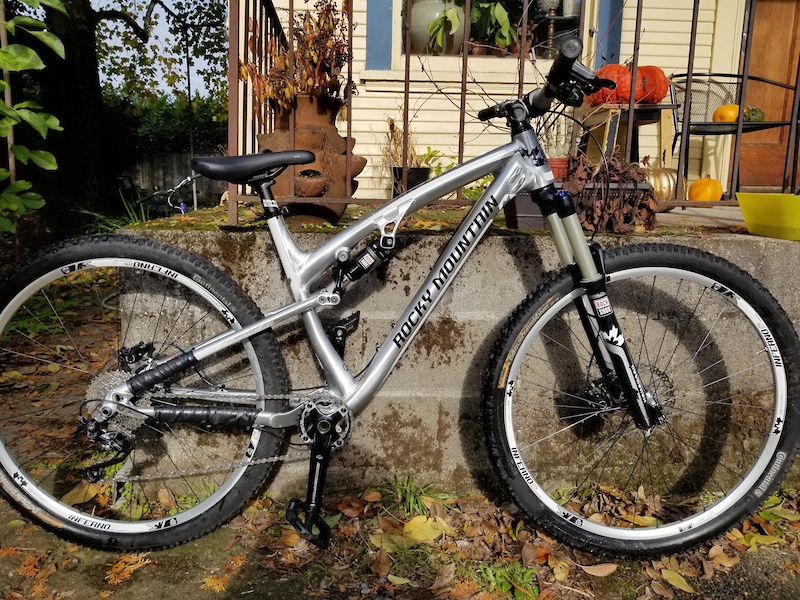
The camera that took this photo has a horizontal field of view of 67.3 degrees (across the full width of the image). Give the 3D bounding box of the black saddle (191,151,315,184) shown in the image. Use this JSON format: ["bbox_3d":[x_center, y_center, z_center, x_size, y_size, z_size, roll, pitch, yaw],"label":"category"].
[{"bbox_3d":[-0.318,-0.285,1.297,0.270,0.072,0.142,-1,8,-1],"label":"black saddle"}]

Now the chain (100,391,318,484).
[{"bbox_3d":[-0.406,0.304,1.328,0.534,0.217,0.030,1,8,-1],"label":"chain"}]

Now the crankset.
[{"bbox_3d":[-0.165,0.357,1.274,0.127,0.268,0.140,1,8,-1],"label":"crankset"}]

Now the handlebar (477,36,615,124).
[{"bbox_3d":[0.286,-0.427,1.308,0.150,0.110,0.750,1,9,-4],"label":"handlebar"}]

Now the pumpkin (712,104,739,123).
[{"bbox_3d":[1.785,-0.995,3.250,0.175,0.125,0.165,7,12,29],"label":"pumpkin"}]

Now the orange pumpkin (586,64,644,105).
[{"bbox_3d":[1.145,-1.142,3.200,0.295,0.210,0.285,5,11,20],"label":"orange pumpkin"}]

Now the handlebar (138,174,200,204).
[{"bbox_3d":[-1.829,-0.883,4.800,0.600,0.100,0.130,-24,9,3],"label":"handlebar"}]

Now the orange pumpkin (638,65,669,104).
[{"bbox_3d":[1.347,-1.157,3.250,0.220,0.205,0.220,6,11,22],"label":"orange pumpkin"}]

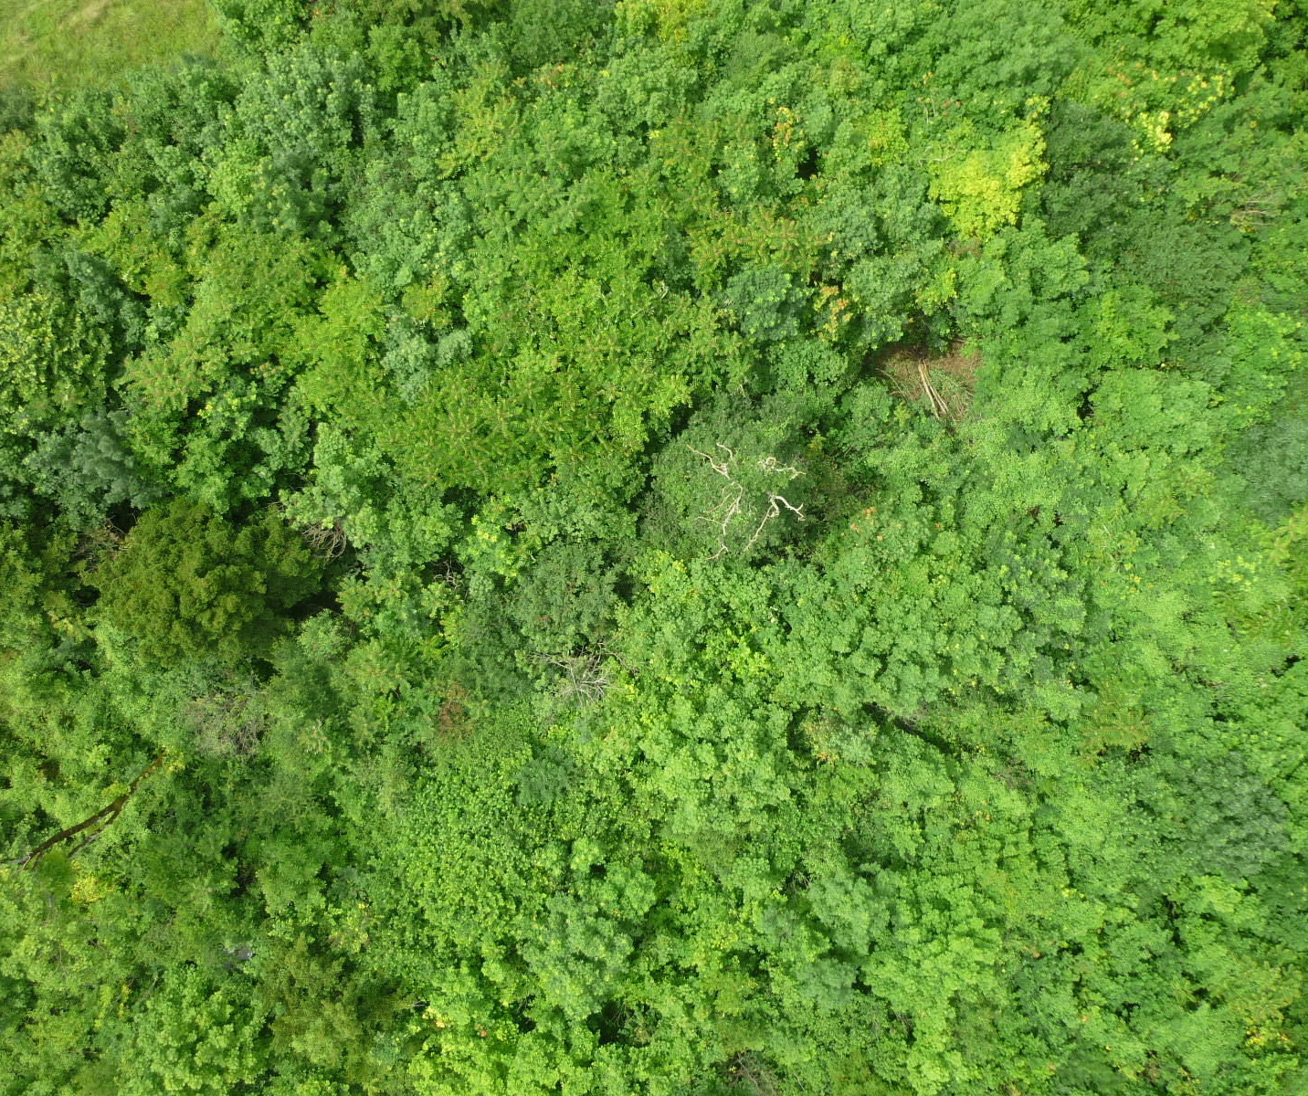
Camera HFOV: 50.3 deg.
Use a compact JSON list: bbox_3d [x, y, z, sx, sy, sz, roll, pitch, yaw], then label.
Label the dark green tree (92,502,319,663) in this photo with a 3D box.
[{"bbox_3d":[-11.900,0.950,38.500,5.800,7.500,4.700,0,88,0],"label":"dark green tree"}]

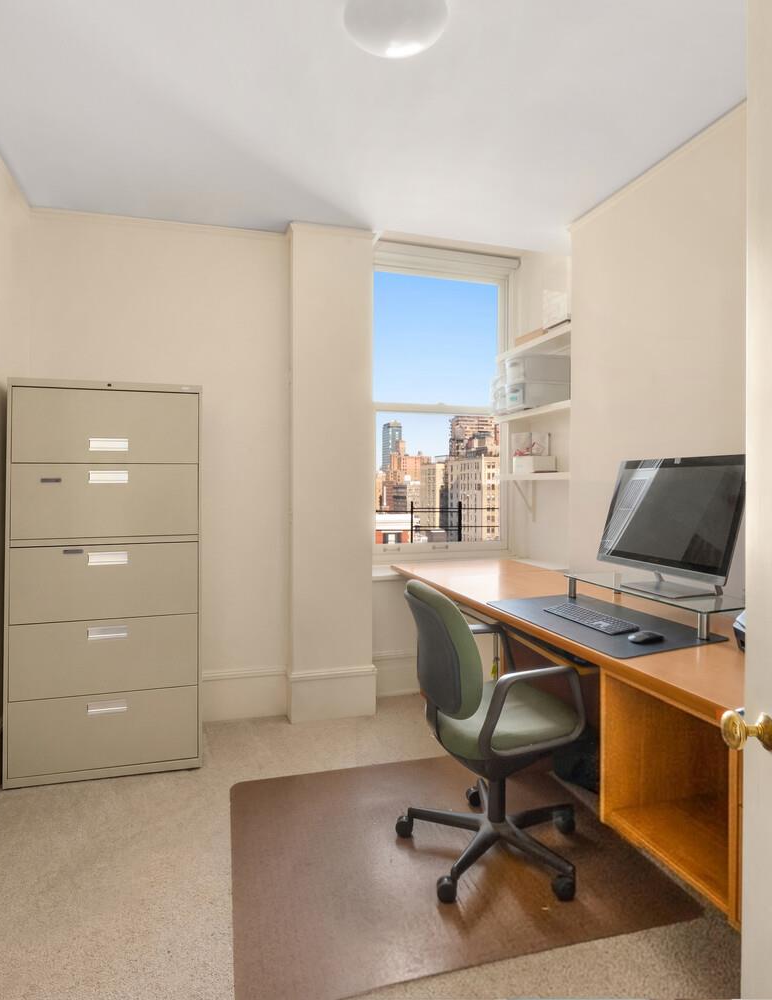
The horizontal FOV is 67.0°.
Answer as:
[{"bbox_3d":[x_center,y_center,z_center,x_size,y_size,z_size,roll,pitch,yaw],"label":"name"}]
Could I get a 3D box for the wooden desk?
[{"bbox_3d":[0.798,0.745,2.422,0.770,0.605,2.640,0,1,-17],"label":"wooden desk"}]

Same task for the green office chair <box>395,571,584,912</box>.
[{"bbox_3d":[0.353,0.728,1.987,0.660,0.935,0.620,0,1,-17],"label":"green office chair"}]

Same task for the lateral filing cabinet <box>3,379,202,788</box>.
[{"bbox_3d":[-1.258,0.340,2.726,0.770,1.695,0.475,0,1,-16],"label":"lateral filing cabinet"}]

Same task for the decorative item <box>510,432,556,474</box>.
[{"bbox_3d":[0.888,-0.281,3.490,0.150,0.240,0.240,0,1,-17],"label":"decorative item"}]

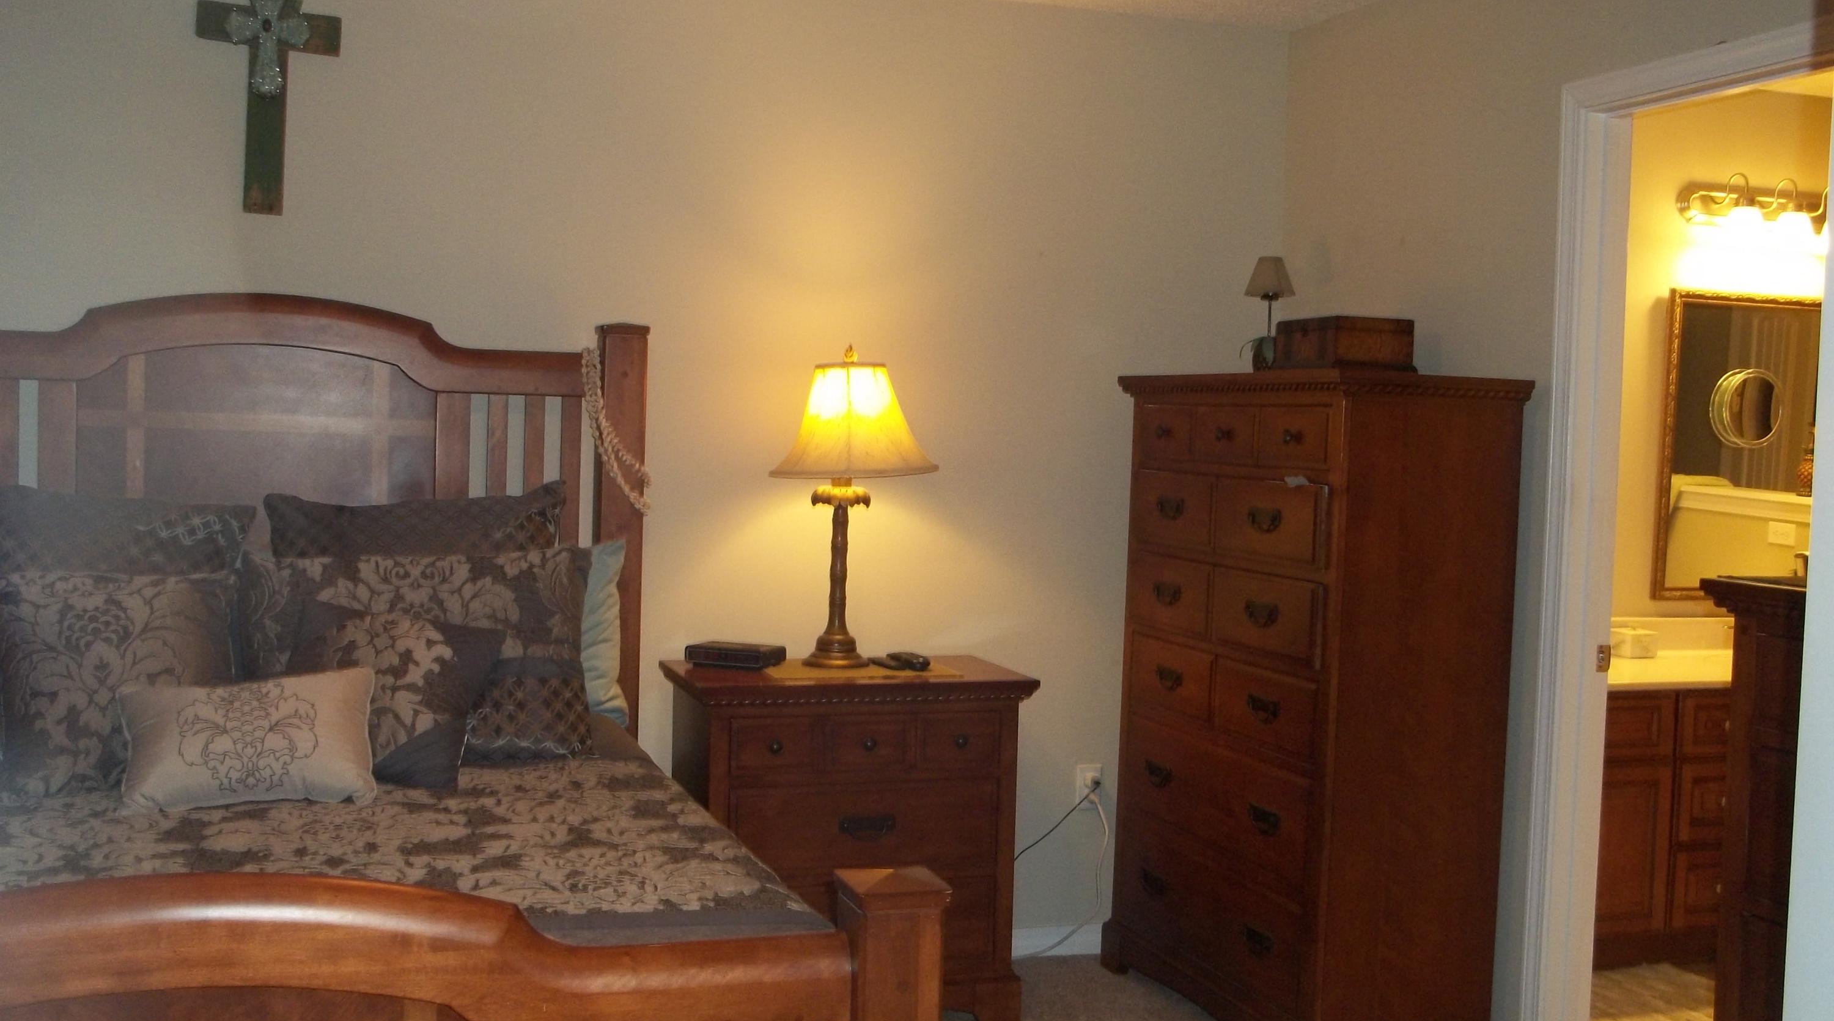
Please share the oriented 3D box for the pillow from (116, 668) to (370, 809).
[{"bbox_3d":[-1.188,0.393,3.117,0.415,0.250,0.120,0,-21,-19],"label":"pillow"}]

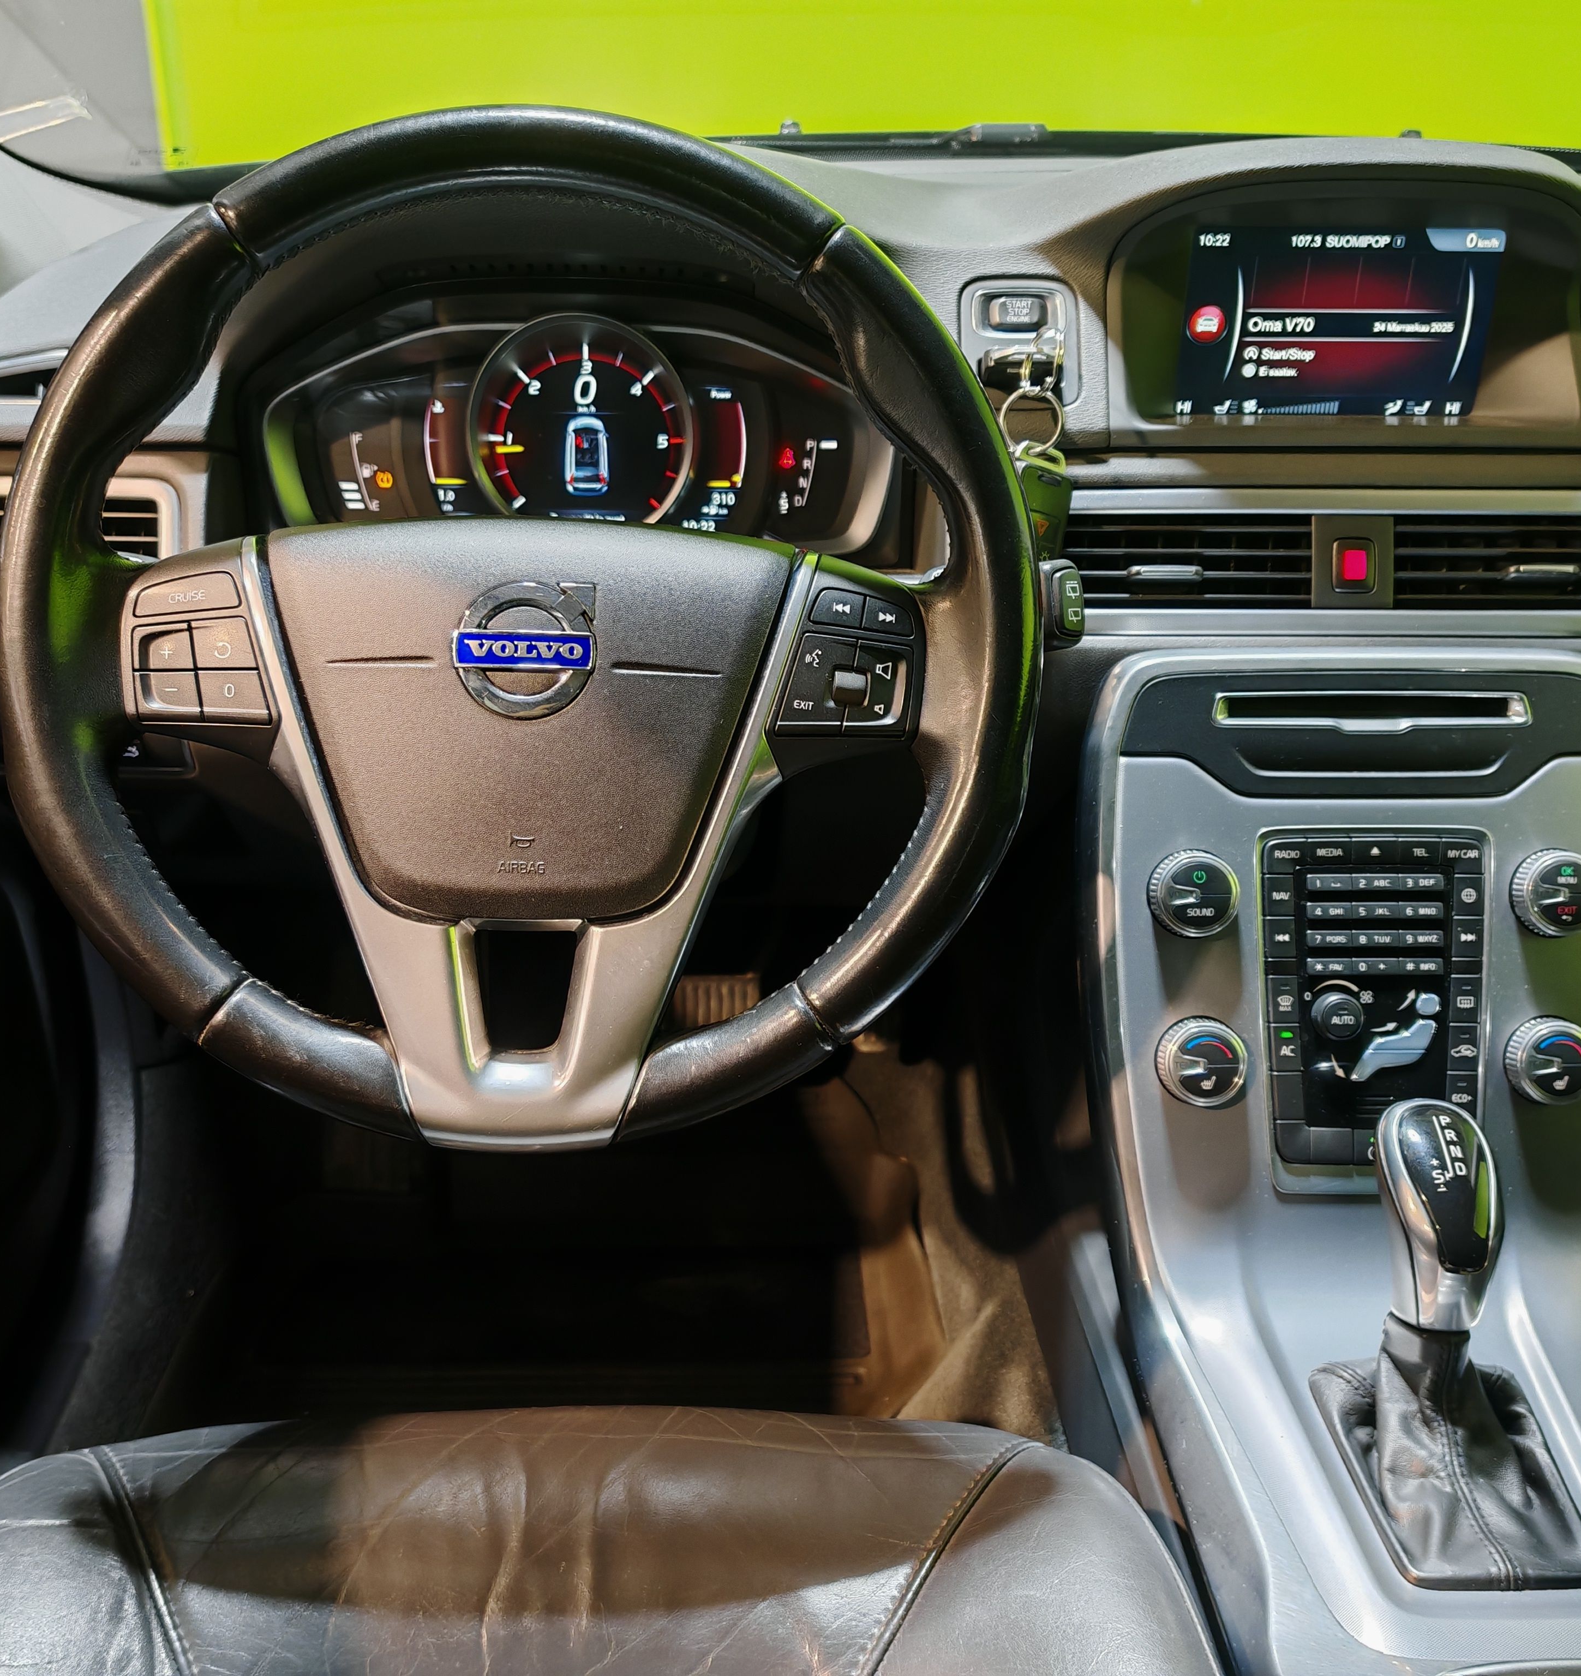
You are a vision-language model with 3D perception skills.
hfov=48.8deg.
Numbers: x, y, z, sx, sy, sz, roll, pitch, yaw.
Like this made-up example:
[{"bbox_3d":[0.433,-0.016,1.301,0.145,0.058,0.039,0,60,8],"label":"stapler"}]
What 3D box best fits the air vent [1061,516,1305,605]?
[{"bbox_3d":[0.186,-0.134,0.848,0.127,0.044,0.025,0,4,0],"label":"air vent"}]

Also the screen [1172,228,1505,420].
[{"bbox_3d":[0.271,-0.256,0.865,0.152,0.092,0.012,0,26,0],"label":"screen"}]

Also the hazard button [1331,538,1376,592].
[{"bbox_3d":[0.270,-0.131,0.838,0.021,0.026,0.010,0,4,0],"label":"hazard button"}]

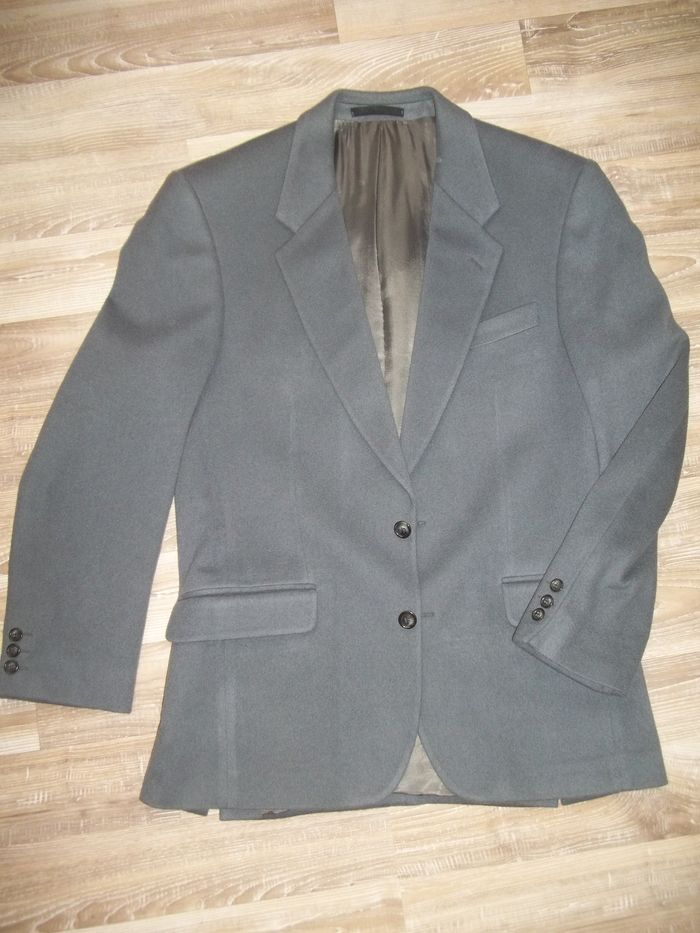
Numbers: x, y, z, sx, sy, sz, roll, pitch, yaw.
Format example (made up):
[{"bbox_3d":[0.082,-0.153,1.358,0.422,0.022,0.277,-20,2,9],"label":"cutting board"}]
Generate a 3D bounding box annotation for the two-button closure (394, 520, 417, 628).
[{"bbox_3d":[0.061,0.119,0.949,0.021,0.009,0.118,-3,84,-1],"label":"two-button closure"}]

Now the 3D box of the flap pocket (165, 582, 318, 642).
[{"bbox_3d":[-0.118,0.161,0.943,0.168,0.015,0.052,-4,84,-1],"label":"flap pocket"}]

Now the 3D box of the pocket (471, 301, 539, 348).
[{"bbox_3d":[0.168,-0.157,0.975,0.102,0.012,0.026,-20,84,-3],"label":"pocket"}]

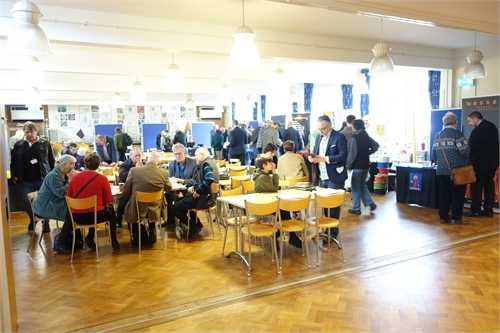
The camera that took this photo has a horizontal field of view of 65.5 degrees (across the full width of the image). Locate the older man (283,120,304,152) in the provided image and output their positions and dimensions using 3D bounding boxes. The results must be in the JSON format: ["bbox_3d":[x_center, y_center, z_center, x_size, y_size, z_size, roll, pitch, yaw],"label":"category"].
[{"bbox_3d":[1.249,-0.401,11.184,0.530,1.756,0.360,-2,6,-9],"label":"older man"}]

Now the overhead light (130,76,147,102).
[{"bbox_3d":[-3.170,-2.173,11.000,0.410,0.720,0.410,-4,7,-26],"label":"overhead light"}]

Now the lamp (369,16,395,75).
[{"bbox_3d":[1.860,-1.705,5.483,0.345,0.795,0.345,-1,6,0],"label":"lamp"}]

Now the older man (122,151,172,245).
[{"bbox_3d":[-1.464,0.427,5.550,0.620,1.300,0.780,-1,6,0],"label":"older man"}]

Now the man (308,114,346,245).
[{"bbox_3d":[1.074,0.170,5.323,0.430,1.740,0.510,-6,7,-38],"label":"man"}]

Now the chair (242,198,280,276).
[{"bbox_3d":[0.128,0.743,4.401,0.410,0.820,0.490,-2,6,-9],"label":"chair"}]

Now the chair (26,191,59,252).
[{"bbox_3d":[-2.809,0.721,5.470,0.490,0.790,0.410,-3,6,-17],"label":"chair"}]

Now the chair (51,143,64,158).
[{"bbox_3d":[-8.417,-0.448,17.013,0.450,0.860,0.500,-4,7,-26],"label":"chair"}]

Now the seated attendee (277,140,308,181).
[{"bbox_3d":[0.690,0.259,6.320,0.520,1.320,0.750,-1,6,0],"label":"seated attendee"}]

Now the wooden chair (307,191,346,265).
[{"bbox_3d":[0.903,0.710,4.749,0.410,0.820,0.470,-3,6,-13],"label":"wooden chair"}]

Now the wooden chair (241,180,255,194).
[{"bbox_3d":[0.140,0.625,5.470,0.400,0.790,0.460,-3,6,-19],"label":"wooden chair"}]

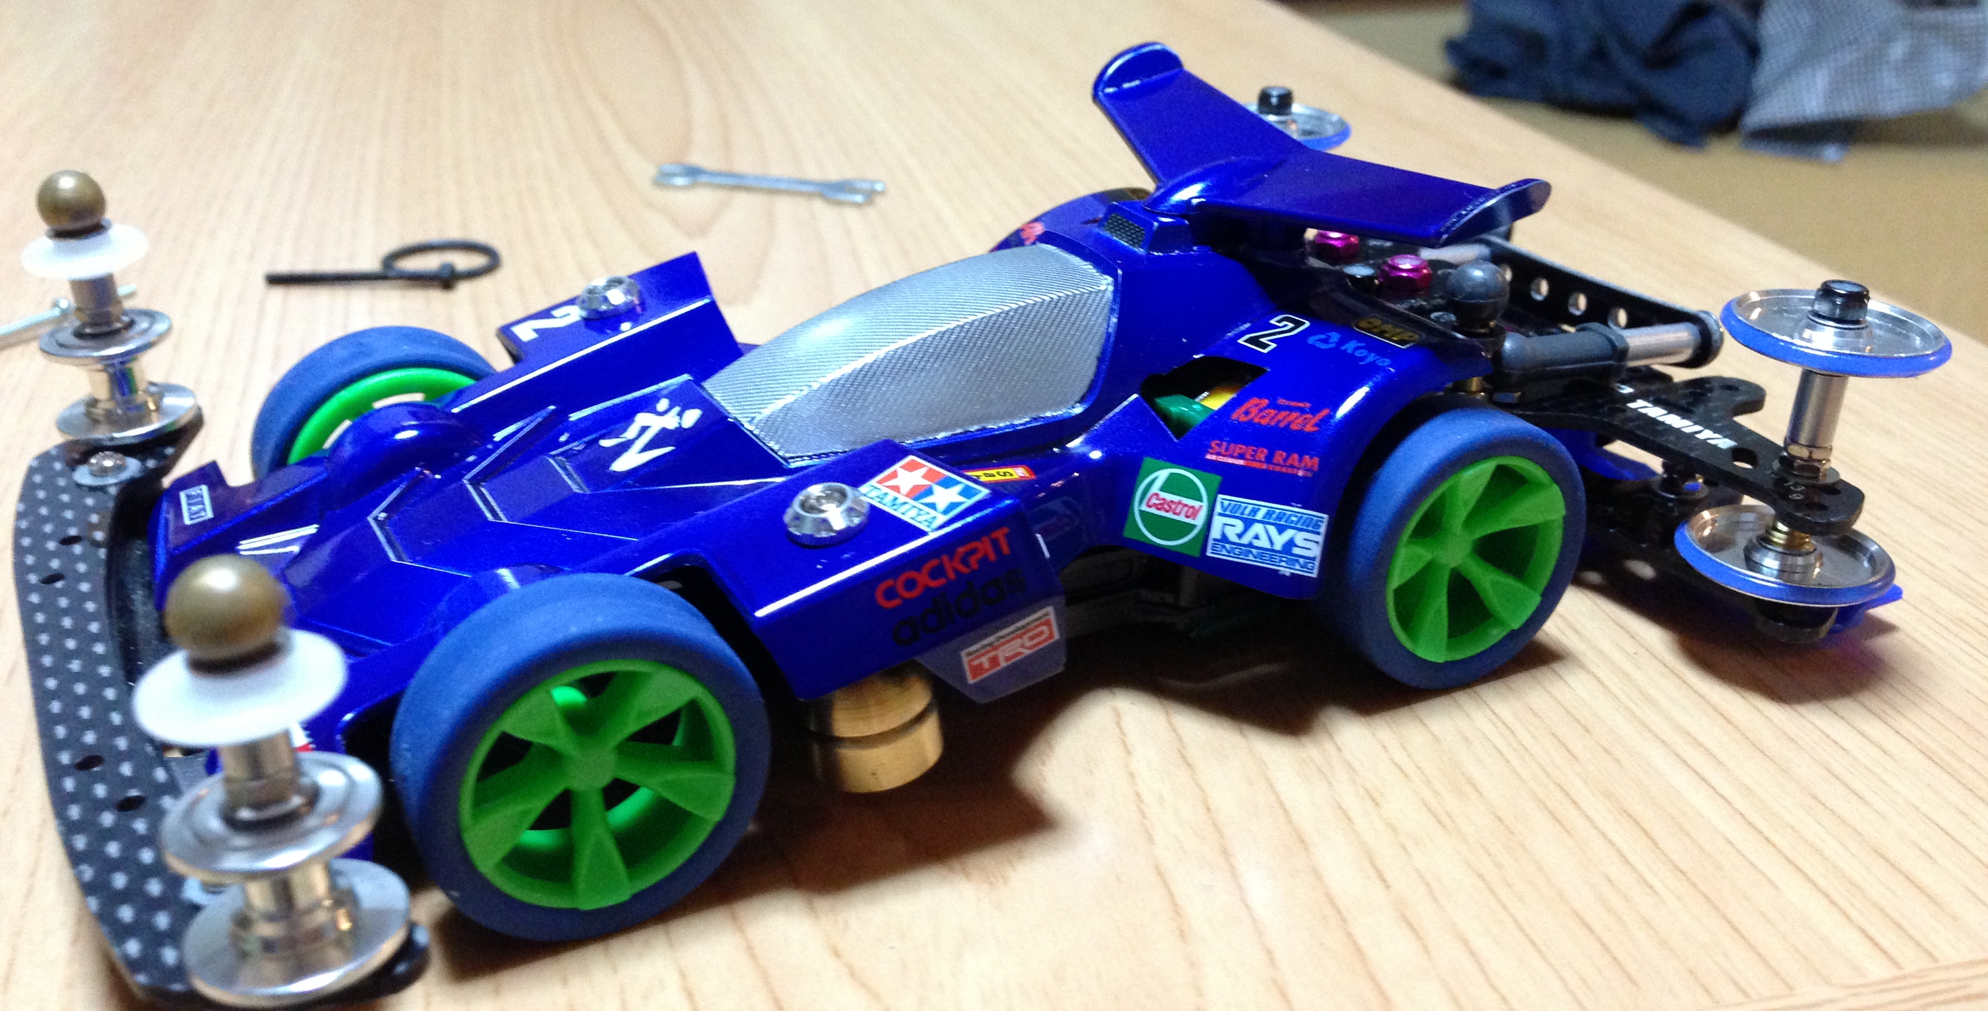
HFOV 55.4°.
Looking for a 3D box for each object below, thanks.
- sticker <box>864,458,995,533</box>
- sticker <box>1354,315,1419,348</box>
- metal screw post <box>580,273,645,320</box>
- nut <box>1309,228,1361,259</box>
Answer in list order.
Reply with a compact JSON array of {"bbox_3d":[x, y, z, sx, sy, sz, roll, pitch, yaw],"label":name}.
[{"bbox_3d":[-0.006,-0.001,0.145,0.006,0.001,0.009,-35,44,-30],"label":"sticker"},{"bbox_3d":[0.035,-0.016,0.169,0.003,0.001,0.006,-35,43,-28],"label":"sticker"},{"bbox_3d":[-0.039,-0.021,0.189,0.006,0.003,0.006,-25,29,-20],"label":"metal screw post"},{"bbox_3d":[0.036,-0.028,0.202,0.005,0.003,0.005,-12,27,-26],"label":"nut"}]

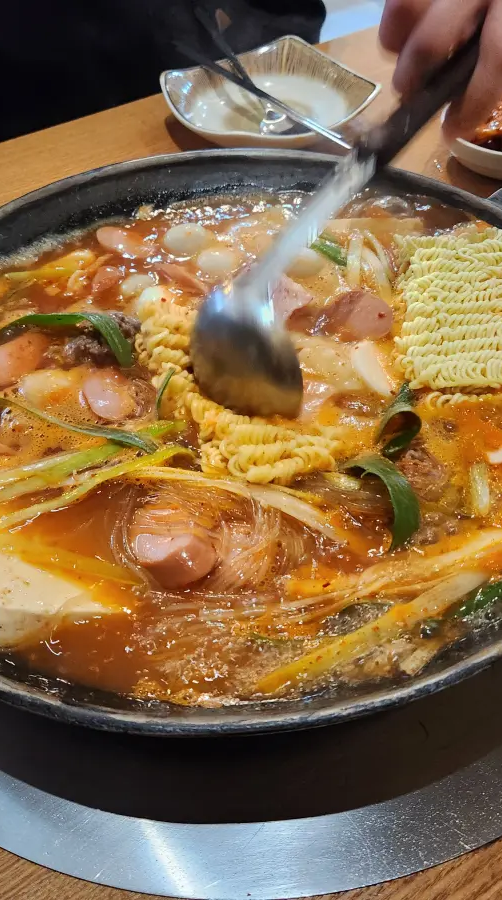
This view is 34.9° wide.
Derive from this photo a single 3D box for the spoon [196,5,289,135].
[{"bbox_3d":[-0.007,-0.284,0.583,0.041,0.022,0.184,-16,58,-12],"label":"spoon"}]

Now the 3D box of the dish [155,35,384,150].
[{"bbox_3d":[0.013,-0.238,0.553,0.109,0.035,0.109,-28,53,-21],"label":"dish"}]

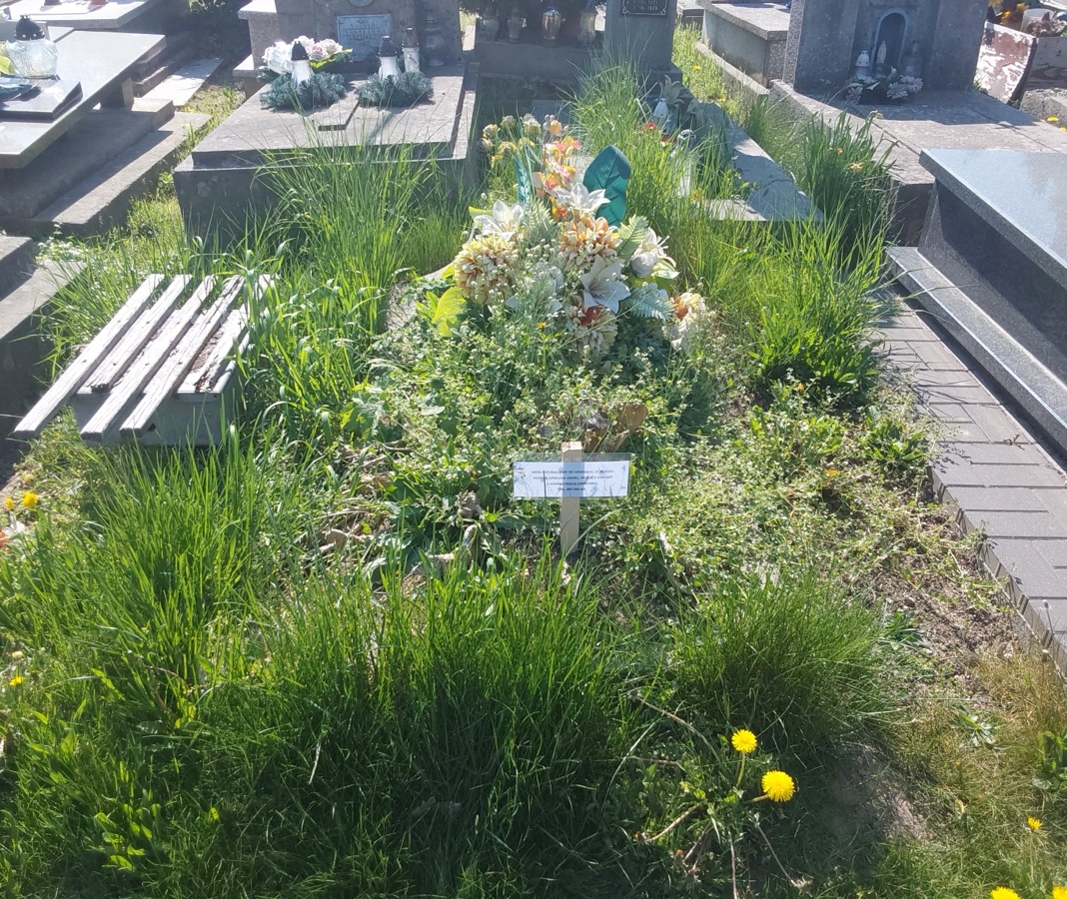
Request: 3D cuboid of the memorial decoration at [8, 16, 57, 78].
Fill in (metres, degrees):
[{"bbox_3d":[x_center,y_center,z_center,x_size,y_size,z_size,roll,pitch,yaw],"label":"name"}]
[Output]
[{"bbox_3d":[-2.045,-1.644,3.965,0.185,0.235,0.185,0,31,-2],"label":"memorial decoration"}]

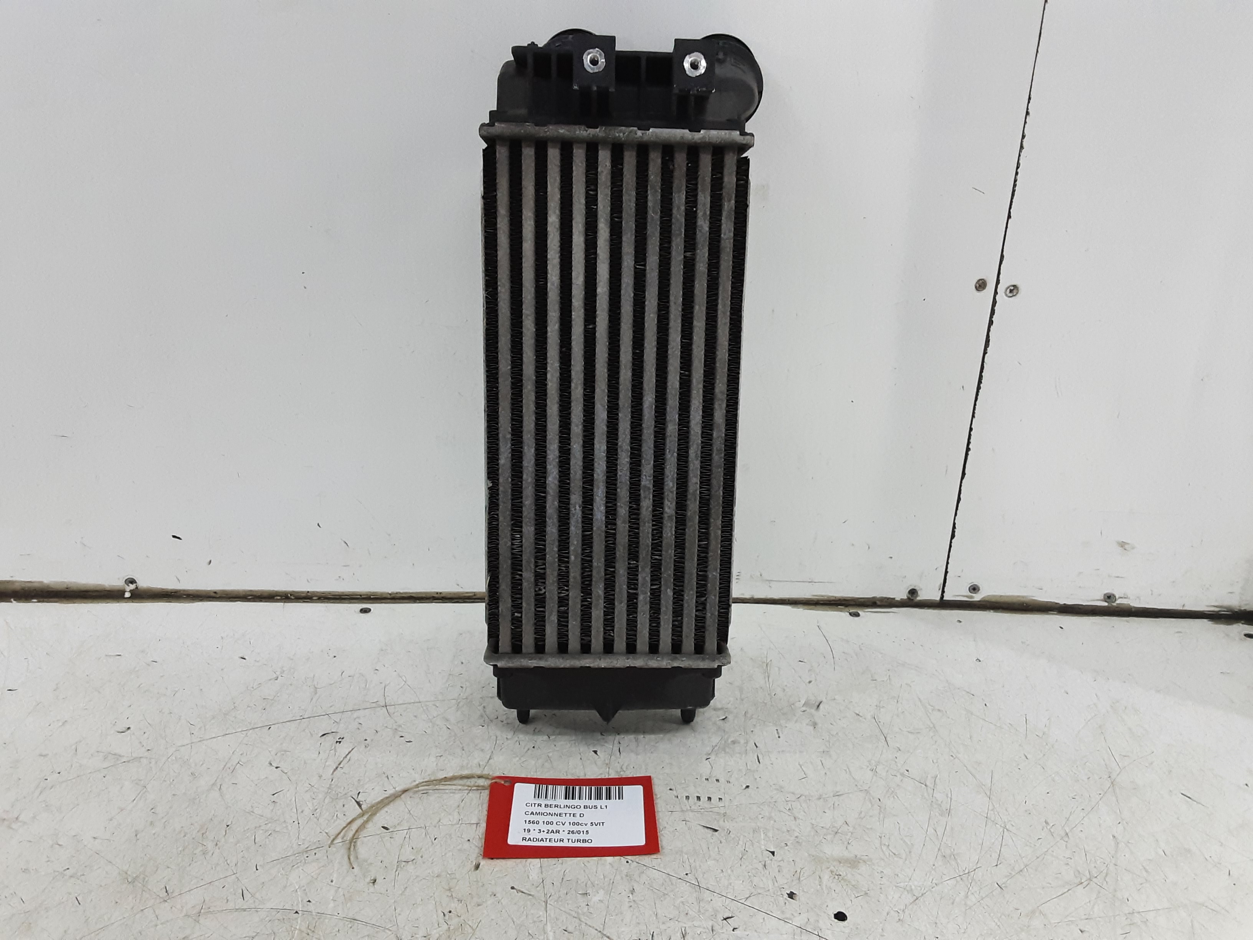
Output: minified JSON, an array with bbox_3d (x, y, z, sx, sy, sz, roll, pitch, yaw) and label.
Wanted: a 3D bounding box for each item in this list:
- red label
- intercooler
[{"bbox_3d":[-0.033,0.205,0.585,0.101,0.004,0.062,1,27,-3],"label":"red label"},{"bbox_3d":[-0.001,-0.050,0.628,0.175,0.447,0.090,1,12,-3],"label":"intercooler"}]

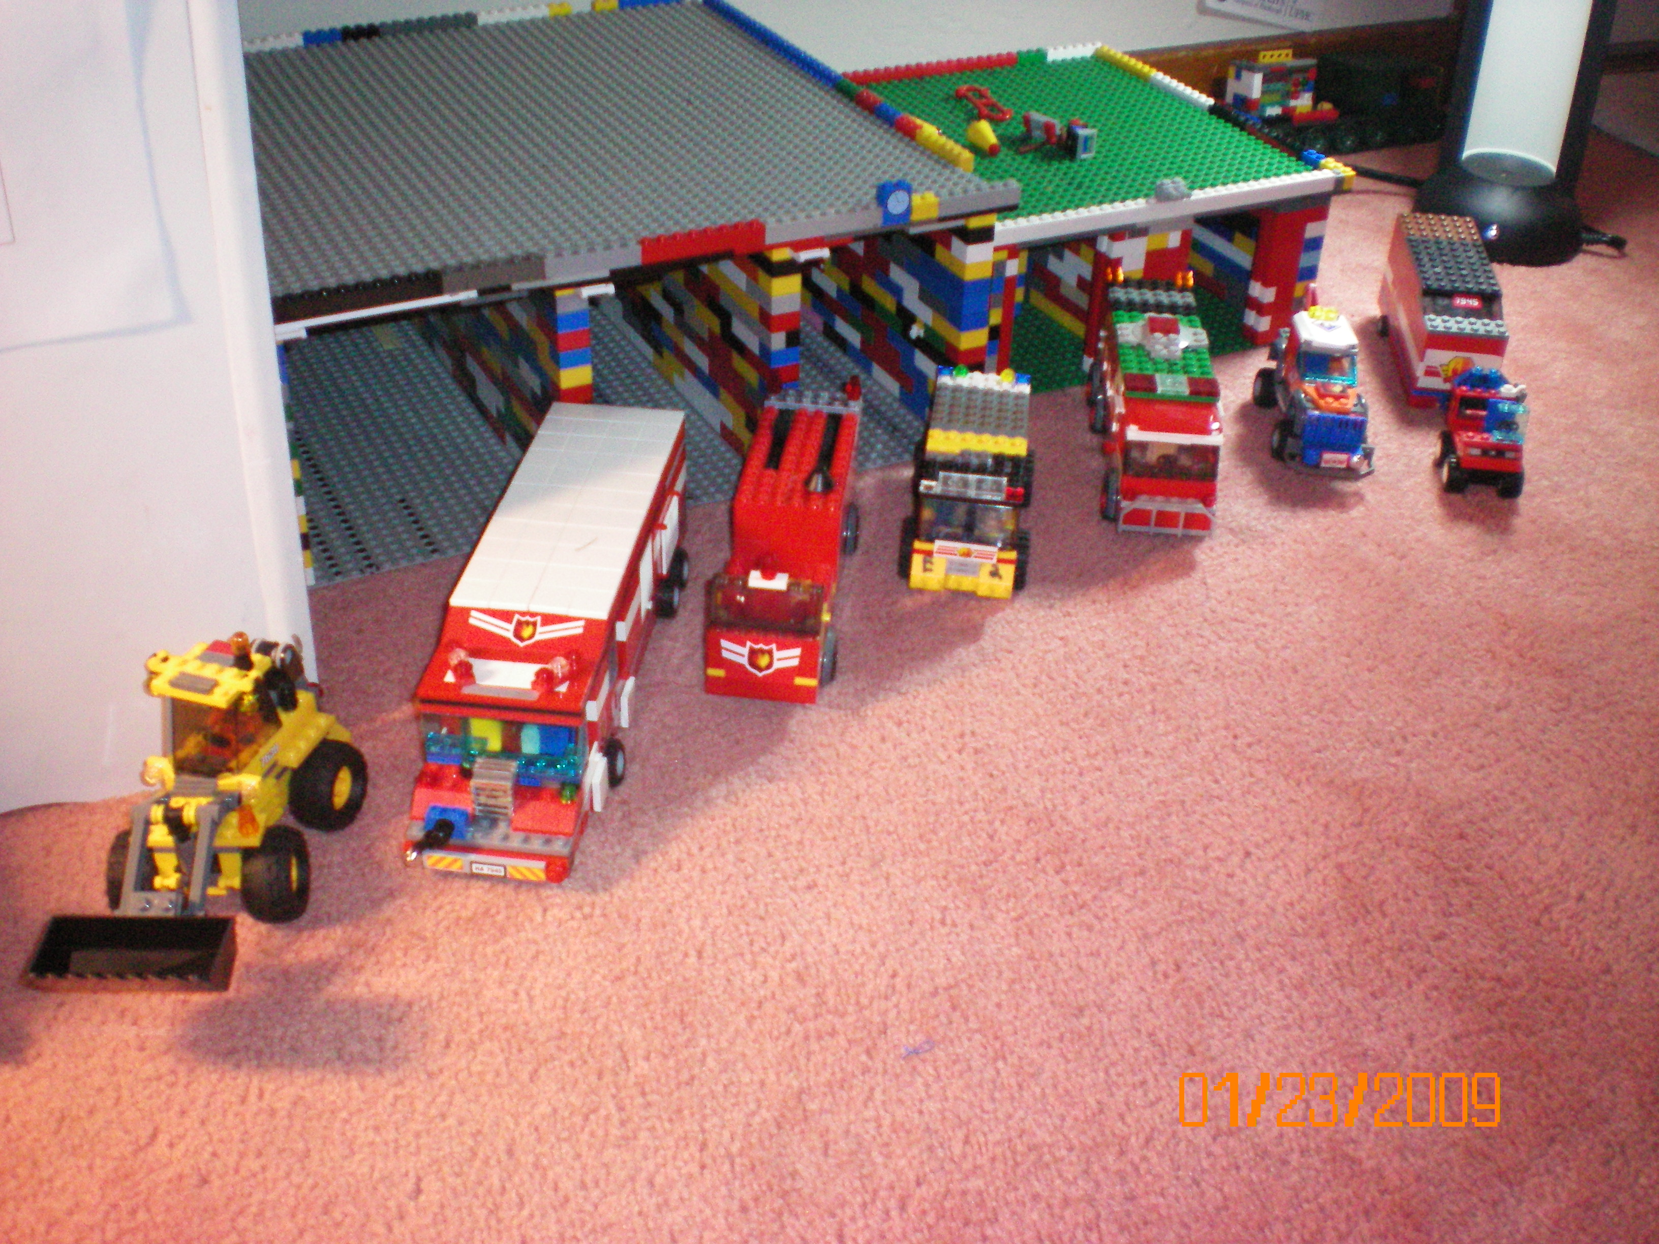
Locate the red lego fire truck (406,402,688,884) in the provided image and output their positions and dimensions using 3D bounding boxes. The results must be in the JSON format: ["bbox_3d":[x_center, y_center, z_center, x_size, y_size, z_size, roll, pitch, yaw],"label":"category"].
[{"bbox_3d":[-0.115,-0.002,0.785,0.080,0.076,0.257,5,34,4],"label":"red lego fire truck"}]

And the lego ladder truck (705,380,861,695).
[{"bbox_3d":[-0.019,-0.043,0.867,0.061,0.060,0.200,5,34,3],"label":"lego ladder truck"}]

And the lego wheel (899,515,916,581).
[{"bbox_3d":[0.042,-0.035,0.887,0.014,0.030,0.030,6,34,5],"label":"lego wheel"}]

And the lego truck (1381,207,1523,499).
[{"bbox_3d":[0.363,-0.159,1.052,0.053,0.077,0.218,5,34,3],"label":"lego truck"}]

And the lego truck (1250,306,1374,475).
[{"bbox_3d":[0.275,-0.132,1.014,0.062,0.066,0.108,5,34,4],"label":"lego truck"}]

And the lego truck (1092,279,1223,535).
[{"bbox_3d":[0.176,-0.121,0.981,0.062,0.078,0.173,4,34,2],"label":"lego truck"}]

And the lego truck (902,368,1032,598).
[{"bbox_3d":[0.071,-0.070,0.908,0.063,0.066,0.131,6,34,5],"label":"lego truck"}]

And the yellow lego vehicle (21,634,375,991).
[{"bbox_3d":[-0.230,0.062,0.669,0.088,0.090,0.125,7,34,6],"label":"yellow lego vehicle"}]

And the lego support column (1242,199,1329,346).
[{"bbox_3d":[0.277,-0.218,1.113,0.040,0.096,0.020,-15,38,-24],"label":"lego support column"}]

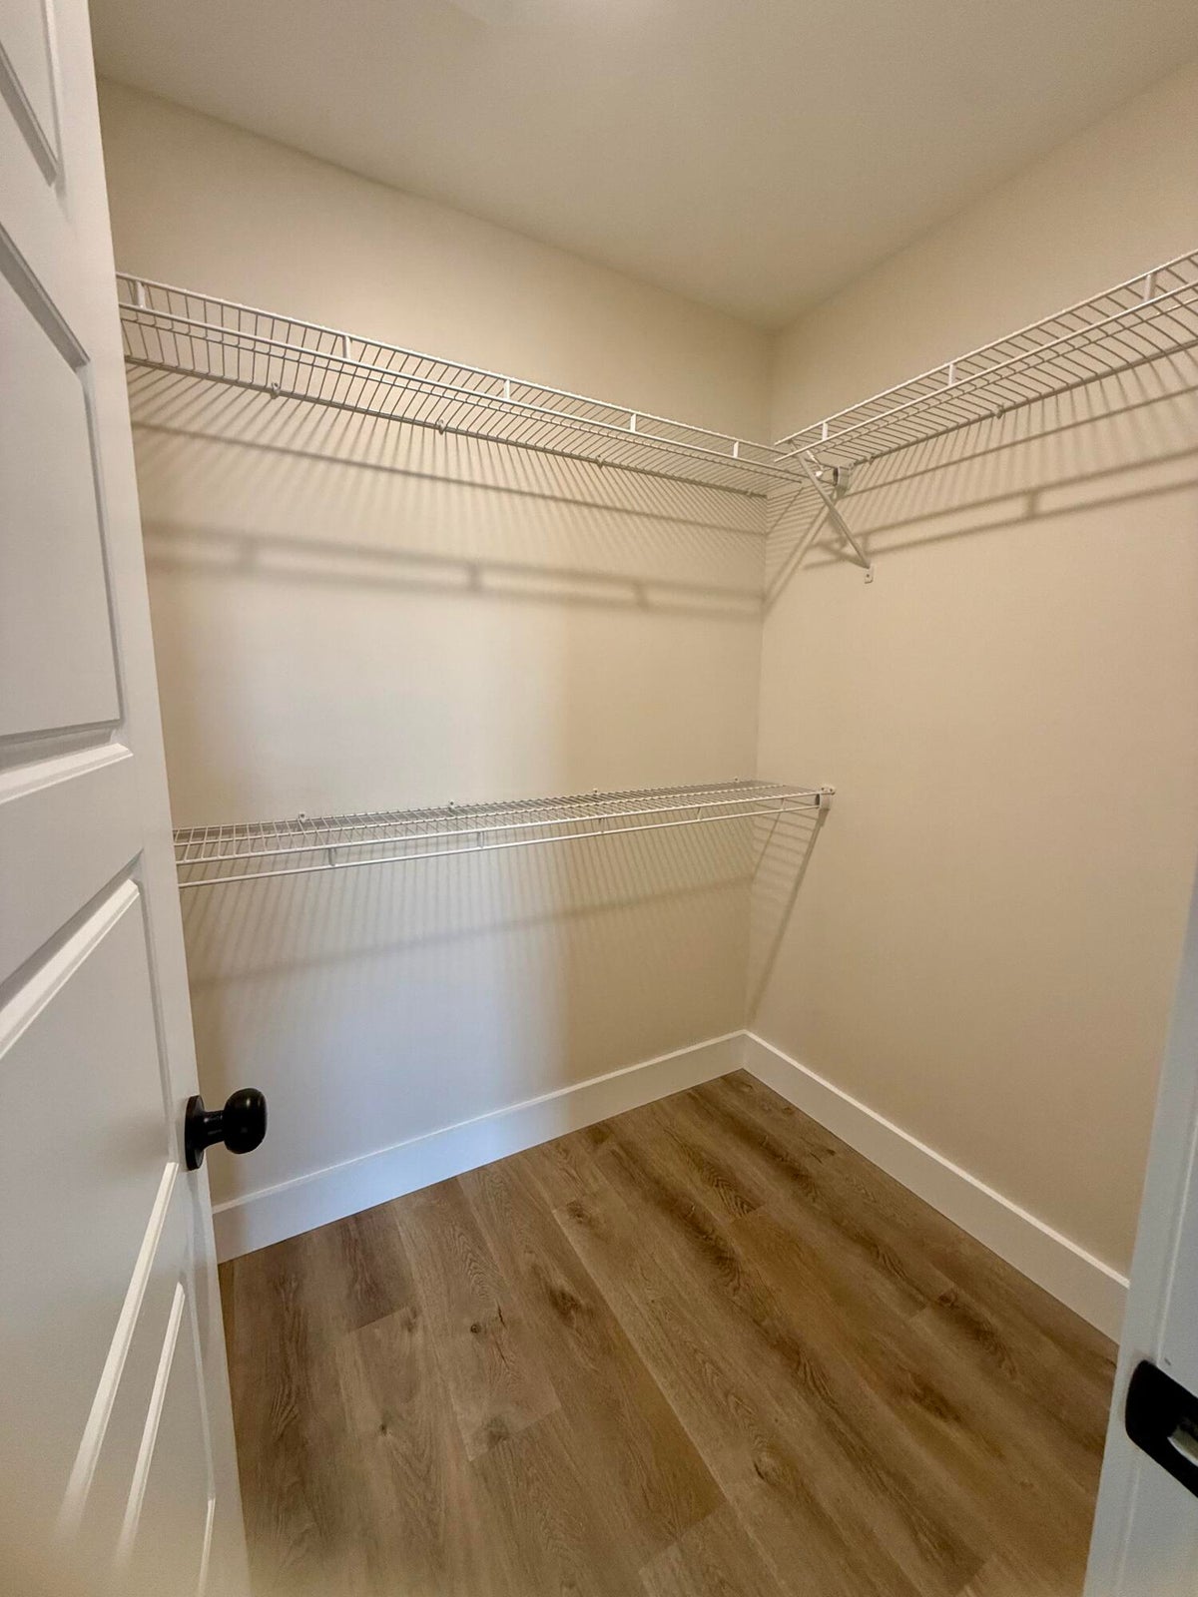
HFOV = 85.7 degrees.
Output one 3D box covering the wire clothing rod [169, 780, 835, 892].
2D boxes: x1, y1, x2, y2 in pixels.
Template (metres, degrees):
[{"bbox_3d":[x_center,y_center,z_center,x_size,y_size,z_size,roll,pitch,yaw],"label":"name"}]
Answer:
[{"bbox_3d":[-0.154,0.054,1.645,1.760,0.056,0.306,-5,11,-29],"label":"wire clothing rod"}]

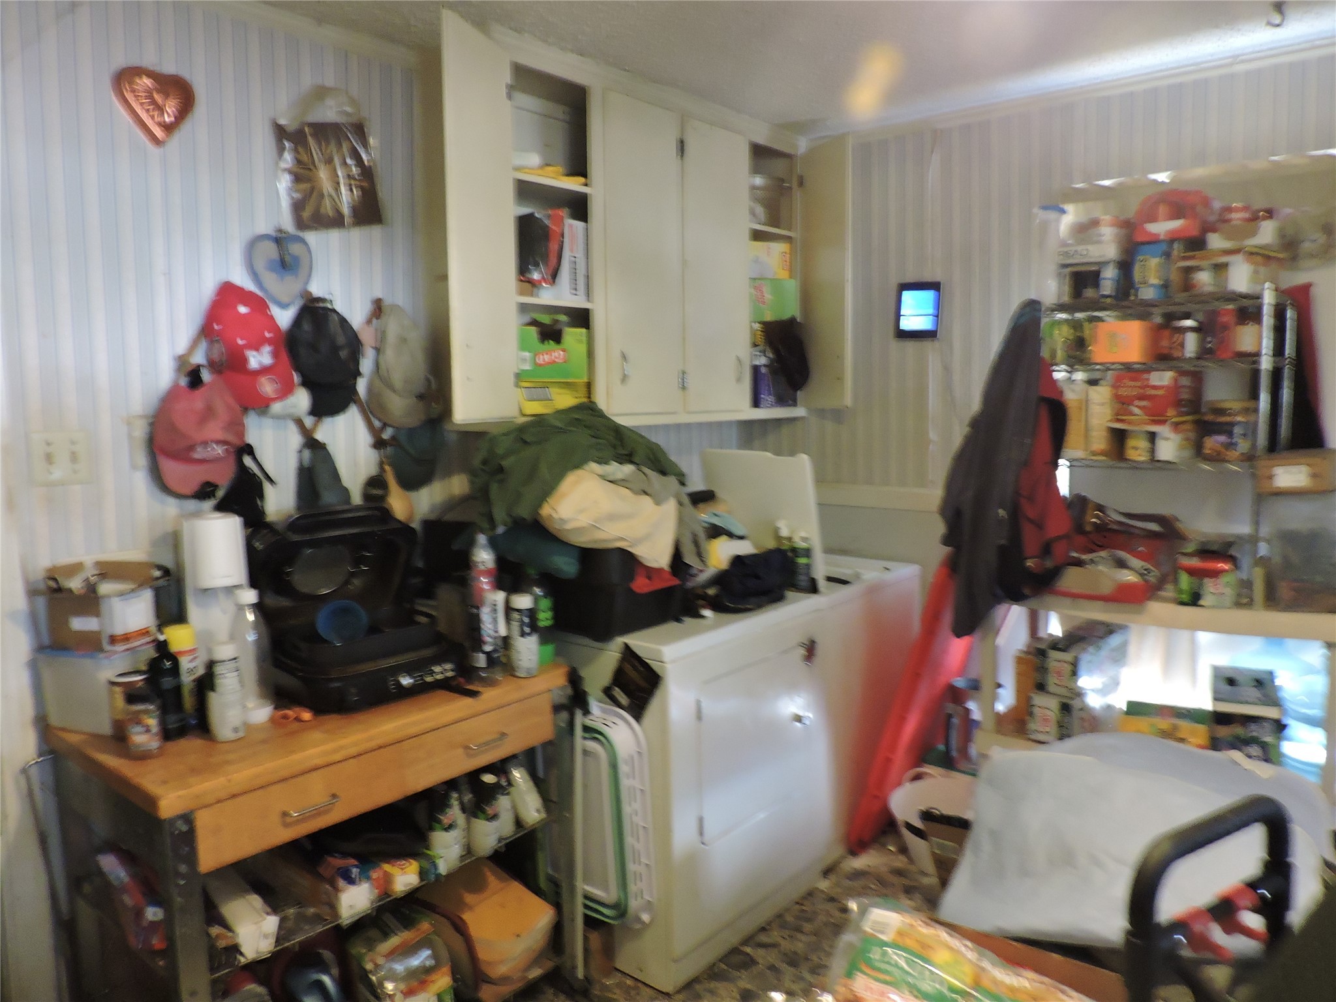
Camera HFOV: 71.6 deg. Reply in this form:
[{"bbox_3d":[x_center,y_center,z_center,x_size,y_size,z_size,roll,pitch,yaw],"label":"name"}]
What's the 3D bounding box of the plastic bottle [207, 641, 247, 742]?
[{"bbox_3d":[-0.866,0.372,1.815,0.066,0.186,0.066,4,7,39],"label":"plastic bottle"}]

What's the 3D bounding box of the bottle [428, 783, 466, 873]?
[{"bbox_3d":[-0.501,0.725,2.086,0.074,0.198,0.074,-2,7,-14],"label":"bottle"}]

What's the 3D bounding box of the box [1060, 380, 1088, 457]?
[{"bbox_3d":[1.198,-0.236,2.682,0.070,0.206,0.125,6,9,40],"label":"box"}]

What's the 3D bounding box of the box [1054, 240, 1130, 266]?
[{"bbox_3d":[1.274,-0.732,2.787,0.166,0.053,0.150,5,8,38],"label":"box"}]

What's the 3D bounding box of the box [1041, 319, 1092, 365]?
[{"bbox_3d":[1.210,-0.469,2.767,0.150,0.136,0.140,4,7,39],"label":"box"}]

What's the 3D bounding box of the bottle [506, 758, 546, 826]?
[{"bbox_3d":[-0.362,0.696,2.271,0.066,0.185,0.066,-16,7,43],"label":"bottle"}]

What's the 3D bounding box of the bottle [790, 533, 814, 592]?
[{"bbox_3d":[0.422,0.191,2.902,0.070,0.184,0.070,-1,6,0],"label":"bottle"}]

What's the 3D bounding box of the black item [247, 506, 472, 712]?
[{"bbox_3d":[-0.748,0.238,2.245,0.385,0.390,0.370,-6,9,-41],"label":"black item"}]

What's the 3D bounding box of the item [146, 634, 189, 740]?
[{"bbox_3d":[-0.994,0.366,1.838,0.068,0.196,0.068,4,7,39],"label":"item"}]

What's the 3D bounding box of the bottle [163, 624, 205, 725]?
[{"bbox_3d":[-1.029,0.362,1.968,0.067,0.212,0.067,6,9,40],"label":"bottle"}]

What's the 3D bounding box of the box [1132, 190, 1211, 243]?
[{"bbox_3d":[1.349,-0.761,2.489,0.158,0.138,0.130,6,9,40],"label":"box"}]

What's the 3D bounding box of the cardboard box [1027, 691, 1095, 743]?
[{"bbox_3d":[1.234,0.626,2.860,0.132,0.130,0.340,4,7,39],"label":"cardboard box"}]

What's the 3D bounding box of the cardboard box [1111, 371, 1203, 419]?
[{"bbox_3d":[1.408,-0.305,2.671,0.170,0.130,0.225,6,9,45],"label":"cardboard box"}]

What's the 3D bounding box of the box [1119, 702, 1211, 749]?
[{"bbox_3d":[1.375,0.633,2.560,0.215,0.095,0.130,4,8,33],"label":"box"}]

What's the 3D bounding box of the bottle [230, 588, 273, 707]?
[{"bbox_3d":[-0.896,0.325,1.986,0.088,0.280,0.088,6,9,40],"label":"bottle"}]

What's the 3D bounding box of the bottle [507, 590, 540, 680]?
[{"bbox_3d":[-0.356,0.327,2.279,0.072,0.200,0.072,-1,7,-9],"label":"bottle"}]

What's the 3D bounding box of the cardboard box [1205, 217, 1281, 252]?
[{"bbox_3d":[1.601,-0.729,2.575,0.157,0.069,0.130,5,8,40],"label":"cardboard box"}]

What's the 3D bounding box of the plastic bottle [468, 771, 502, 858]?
[{"bbox_3d":[-0.429,0.720,2.155,0.072,0.192,0.072,-2,7,-12],"label":"plastic bottle"}]

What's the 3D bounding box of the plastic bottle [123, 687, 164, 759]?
[{"bbox_3d":[-0.989,0.415,1.742,0.064,0.119,0.064,4,7,39],"label":"plastic bottle"}]

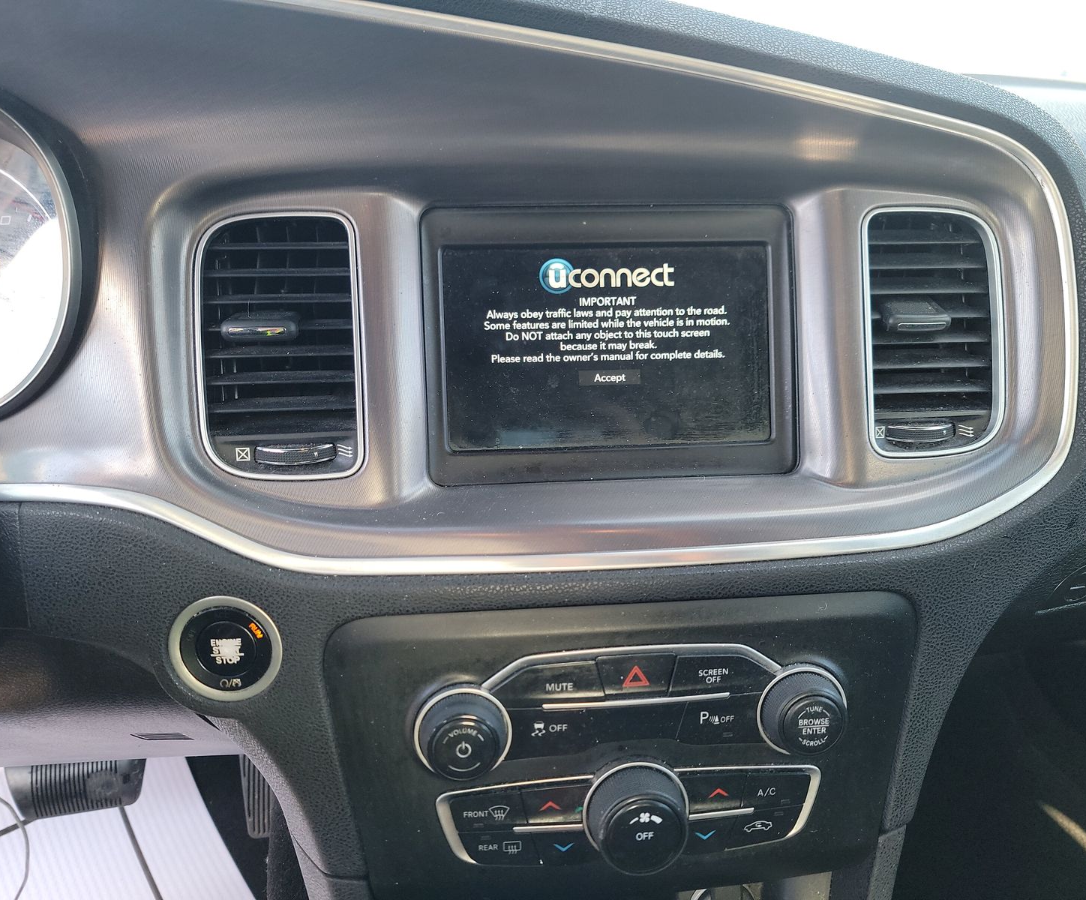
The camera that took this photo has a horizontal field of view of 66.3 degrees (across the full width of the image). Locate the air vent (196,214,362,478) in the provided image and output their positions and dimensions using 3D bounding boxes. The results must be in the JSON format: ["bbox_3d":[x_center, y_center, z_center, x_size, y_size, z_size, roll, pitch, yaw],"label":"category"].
[{"bbox_3d":[-0.121,-0.047,0.393,0.072,0.122,0.030,-2,0,-5],"label":"air vent"}]

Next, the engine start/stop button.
[{"bbox_3d":[-0.142,0.088,0.377,0.051,0.051,0.016,-2,8,-1],"label":"engine start/stop button"}]

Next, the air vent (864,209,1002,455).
[{"bbox_3d":[0.189,-0.057,0.419,0.072,0.122,0.030,-2,0,-5],"label":"air vent"}]

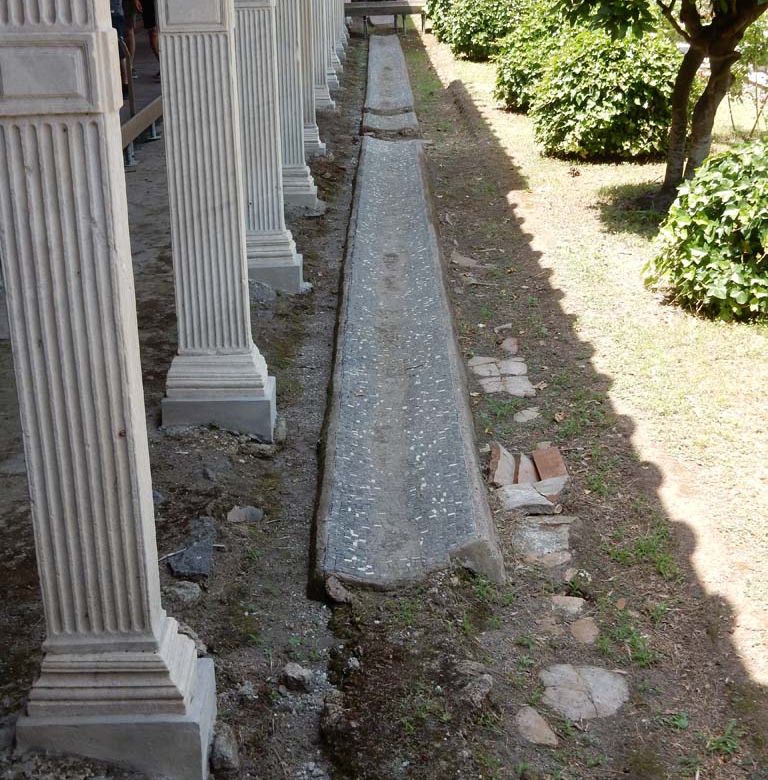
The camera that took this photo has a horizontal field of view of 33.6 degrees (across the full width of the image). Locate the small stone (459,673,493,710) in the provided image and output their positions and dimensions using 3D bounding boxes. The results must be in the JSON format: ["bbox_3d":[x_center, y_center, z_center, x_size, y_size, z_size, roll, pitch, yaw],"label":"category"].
[{"bbox_3d":[0.197,0.646,2.735,0.062,0.045,0.085,4,20,14],"label":"small stone"}]

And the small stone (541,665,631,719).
[{"bbox_3d":[0.423,0.638,2.690,0.180,0.040,0.190,-1,20,0],"label":"small stone"}]

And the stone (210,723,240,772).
[{"bbox_3d":[-0.307,0.688,2.467,0.055,0.050,0.095,-2,19,-4],"label":"stone"}]

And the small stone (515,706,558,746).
[{"bbox_3d":[0.314,0.689,2.613,0.060,0.026,0.125,-5,20,-13],"label":"small stone"}]

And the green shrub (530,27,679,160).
[{"bbox_3d":[1.620,-2.200,9.240,1.100,0.880,1.050,-1,20,0],"label":"green shrub"}]

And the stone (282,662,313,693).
[{"bbox_3d":[-0.187,0.614,2.717,0.066,0.043,0.050,2,20,9],"label":"stone"}]

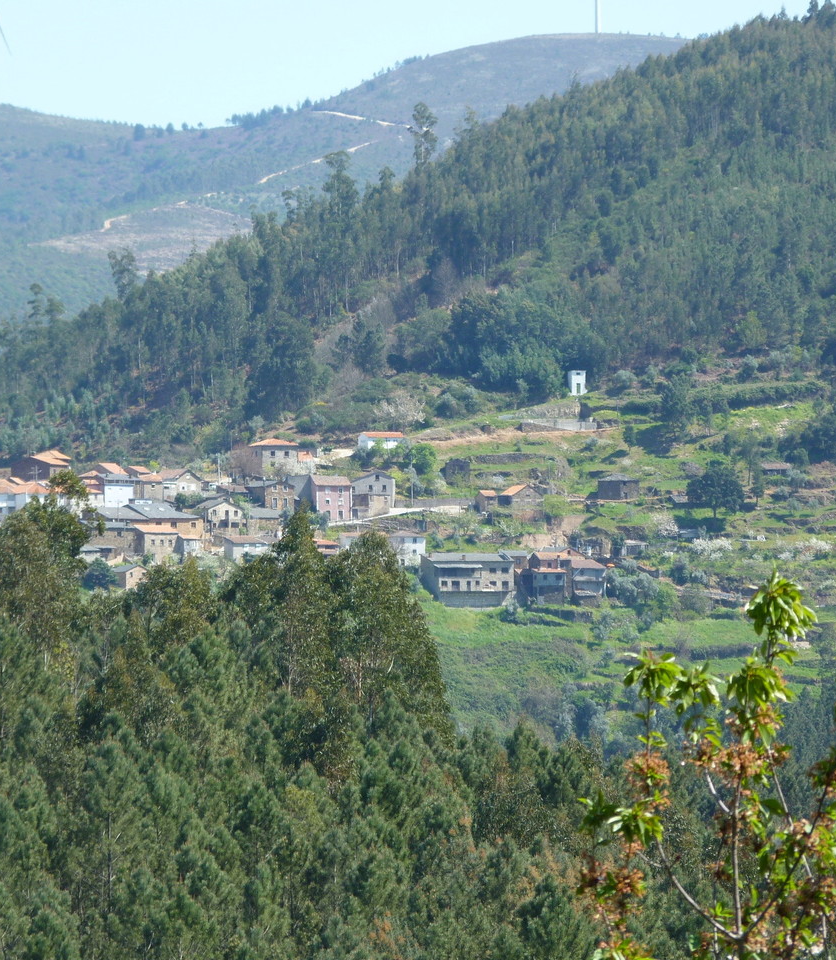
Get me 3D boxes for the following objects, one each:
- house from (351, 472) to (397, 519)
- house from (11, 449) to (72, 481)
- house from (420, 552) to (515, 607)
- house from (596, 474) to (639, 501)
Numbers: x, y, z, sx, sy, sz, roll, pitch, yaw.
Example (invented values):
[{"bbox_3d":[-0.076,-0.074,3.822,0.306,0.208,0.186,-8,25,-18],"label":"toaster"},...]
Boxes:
[{"bbox_3d":[-9.459,3.360,1715.000,8.900,9.800,9.500,0,2,7],"label":"house"},{"bbox_3d":[-83.414,-3.226,1745.000,9.800,7.300,8.200,1,2,35],"label":"house"},{"bbox_3d":[10.486,21.070,1670.000,17.800,11.200,10.000,-1,2,-21],"label":"house"},{"bbox_3d":[43.691,1.635,1725.000,5.500,5.700,7.200,-1,2,-40],"label":"house"}]

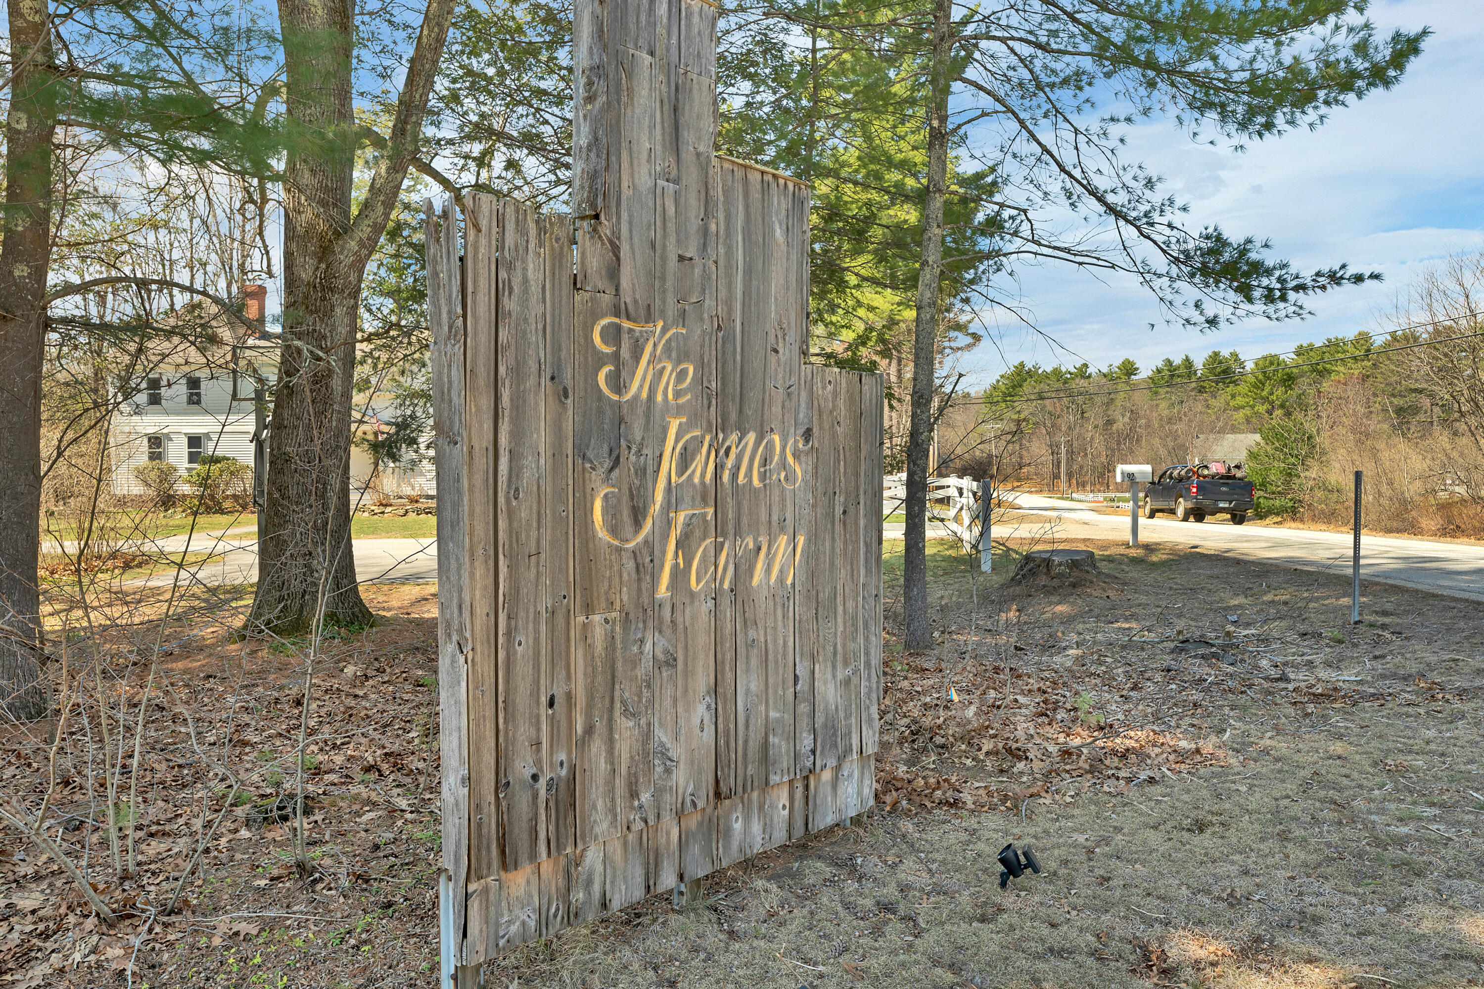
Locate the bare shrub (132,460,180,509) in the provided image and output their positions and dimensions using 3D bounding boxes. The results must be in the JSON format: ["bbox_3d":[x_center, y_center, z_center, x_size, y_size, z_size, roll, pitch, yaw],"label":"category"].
[{"bbox_3d":[-24.300,-0.420,41.000,2.000,2.000,1.900,0,2,0],"label":"bare shrub"}]

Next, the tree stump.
[{"bbox_3d":[3.780,0.870,12.000,1.050,0.370,1.000,0,2,0],"label":"tree stump"}]

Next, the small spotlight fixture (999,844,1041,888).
[{"bbox_3d":[0.940,1.260,3.350,0.130,0.145,0.095,1,2,30],"label":"small spotlight fixture"}]

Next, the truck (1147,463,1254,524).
[{"bbox_3d":[16.000,0.000,35.100,2.050,1.970,5.850,2,1,6],"label":"truck"}]

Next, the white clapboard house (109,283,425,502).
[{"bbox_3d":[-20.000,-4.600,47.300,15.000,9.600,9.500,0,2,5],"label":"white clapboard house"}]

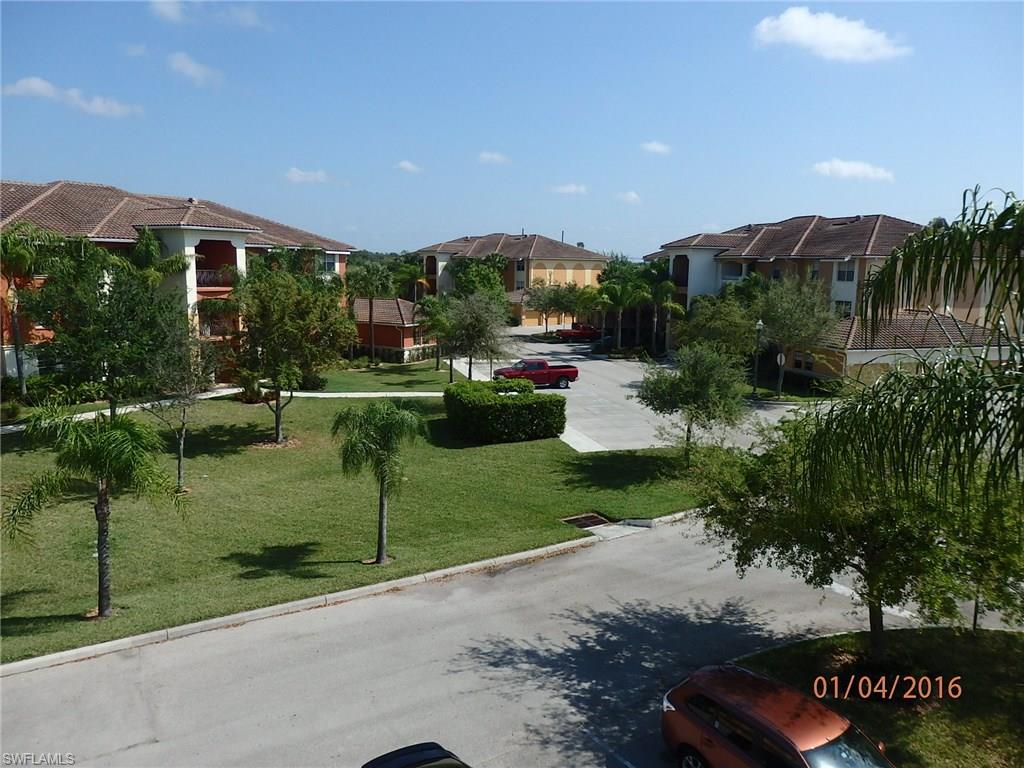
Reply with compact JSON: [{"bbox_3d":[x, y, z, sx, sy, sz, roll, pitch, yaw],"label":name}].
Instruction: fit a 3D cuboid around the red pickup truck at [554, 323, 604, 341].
[{"bbox_3d":[7.928,-6.096,85.305,5.600,1.870,1.980,-2,9,-18],"label":"red pickup truck"}]

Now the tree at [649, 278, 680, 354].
[{"bbox_3d":[14.598,-6.404,69.862,3.198,7.072,3.198,1,9,0],"label":"tree"}]

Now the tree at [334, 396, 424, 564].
[{"bbox_3d":[-3.500,2.601,19.436,2.400,4.410,2.330,-1,9,-10],"label":"tree"}]

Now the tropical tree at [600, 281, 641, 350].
[{"bbox_3d":[10.654,-6.761,73.463,3.990,6.593,3.990,1,9,0],"label":"tropical tree"}]

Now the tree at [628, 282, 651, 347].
[{"bbox_3d":[14.135,-7.676,82.485,2.504,7.230,2.504,2,8,10],"label":"tree"}]

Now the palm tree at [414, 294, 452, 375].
[{"bbox_3d":[-5.895,-3.863,55.537,2.850,5.680,2.760,0,9,-6],"label":"palm tree"}]

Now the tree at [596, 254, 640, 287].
[{"bbox_3d":[12.959,-11.308,91.230,5.660,9.680,5.490,2,9,8],"label":"tree"}]

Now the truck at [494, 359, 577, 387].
[{"bbox_3d":[1.704,-0.802,52.466,5.800,1.920,2.000,-2,8,-13],"label":"truck"}]

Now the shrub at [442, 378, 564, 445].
[{"bbox_3d":[-0.468,1.317,34.815,4.600,1.870,4.900,-1,9,-15],"label":"shrub"}]

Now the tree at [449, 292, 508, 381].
[{"bbox_3d":[-2.409,-3.394,54.109,4.509,6.560,4.509,0,8,-3],"label":"tree"}]

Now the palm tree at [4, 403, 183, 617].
[{"bbox_3d":[-8.779,2.685,15.663,3.700,4.600,3.700,1,9,0],"label":"palm tree"}]

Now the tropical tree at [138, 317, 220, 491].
[{"bbox_3d":[-11.048,0.687,24.665,2.784,5.860,2.784,1,9,0],"label":"tropical tree"}]

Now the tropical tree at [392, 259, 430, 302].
[{"bbox_3d":[-9.602,-7.538,70.358,3.700,8.120,3.590,0,9,-8],"label":"tropical tree"}]

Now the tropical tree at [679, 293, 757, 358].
[{"bbox_3d":[14.913,-3.320,53.825,5.839,6.630,5.839,2,8,15],"label":"tropical tree"}]

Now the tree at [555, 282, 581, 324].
[{"bbox_3d":[6.714,-9.364,89.791,3.390,6.110,3.290,2,9,4],"label":"tree"}]

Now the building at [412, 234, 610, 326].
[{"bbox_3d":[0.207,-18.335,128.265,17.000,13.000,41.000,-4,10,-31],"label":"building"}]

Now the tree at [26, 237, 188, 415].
[{"bbox_3d":[-18.572,-1.938,34.019,7.047,9.170,6.695,-4,9,-28],"label":"tree"}]

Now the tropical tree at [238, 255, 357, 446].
[{"bbox_3d":[-9.377,-1.344,32.300,5.040,7.910,4.890,-2,9,-16],"label":"tropical tree"}]

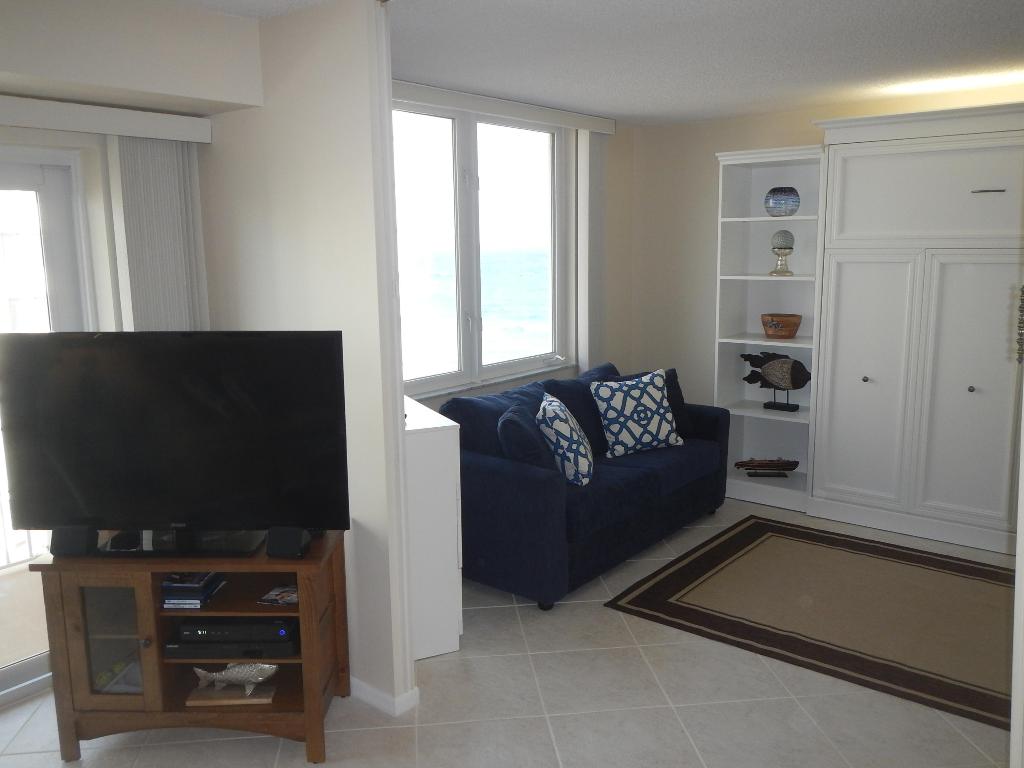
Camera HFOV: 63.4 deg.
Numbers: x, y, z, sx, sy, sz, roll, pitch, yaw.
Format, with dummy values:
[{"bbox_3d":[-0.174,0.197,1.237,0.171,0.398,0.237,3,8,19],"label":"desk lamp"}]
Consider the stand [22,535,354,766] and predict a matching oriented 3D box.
[{"bbox_3d":[-1.046,0.865,2.878,0.940,0.685,0.460,-1,10,1],"label":"stand"}]

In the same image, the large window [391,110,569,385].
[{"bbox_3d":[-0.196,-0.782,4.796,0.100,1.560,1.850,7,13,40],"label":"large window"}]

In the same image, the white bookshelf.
[{"bbox_3d":[1.647,-0.333,5.210,0.650,2.160,0.420,7,13,40],"label":"white bookshelf"}]

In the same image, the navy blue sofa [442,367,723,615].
[{"bbox_3d":[0.416,0.439,4.621,0.890,0.880,1.790,7,13,40],"label":"navy blue sofa"}]

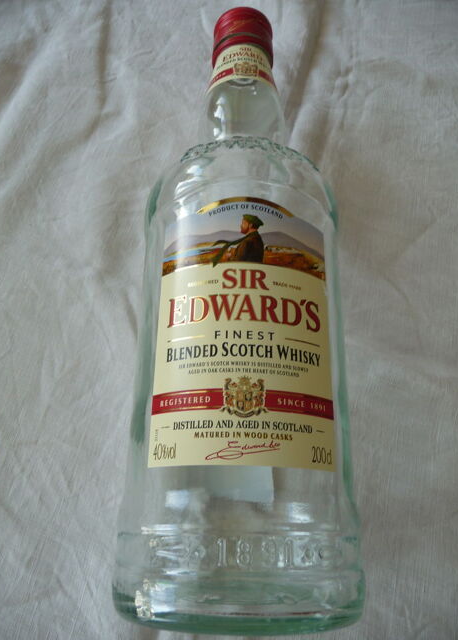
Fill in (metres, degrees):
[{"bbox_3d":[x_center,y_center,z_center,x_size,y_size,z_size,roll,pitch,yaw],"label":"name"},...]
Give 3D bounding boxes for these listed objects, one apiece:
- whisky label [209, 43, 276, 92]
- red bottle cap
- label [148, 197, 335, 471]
[{"bbox_3d":[0.010,-0.154,0.344,0.051,0.051,0.033,2,69,-2],"label":"whisky label"},{"bbox_3d":[0.010,-0.184,0.356,0.040,0.040,0.033,1,69,0],"label":"red bottle cap"},{"bbox_3d":[0.007,0.002,0.235,0.081,0.018,0.125,1,69,0],"label":"label"}]

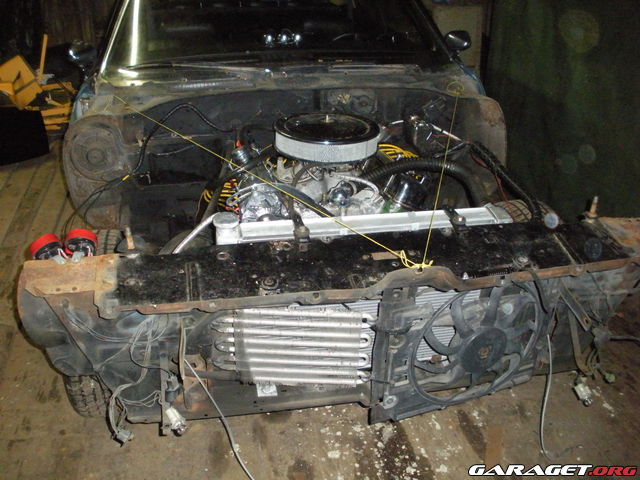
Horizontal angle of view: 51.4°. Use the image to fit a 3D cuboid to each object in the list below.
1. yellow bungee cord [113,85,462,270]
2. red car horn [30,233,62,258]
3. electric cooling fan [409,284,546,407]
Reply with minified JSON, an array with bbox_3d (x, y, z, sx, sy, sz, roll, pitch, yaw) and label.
[{"bbox_3d":[0.013,-0.268,2.111,1.385,0.162,1.272,-3,25,-10],"label":"yellow bungee cord"},{"bbox_3d":[-0.680,0.026,1.660,0.090,0.090,0.060,-17,55,-31],"label":"red car horn"},{"bbox_3d":[0.395,0.272,1.648,0.380,0.380,0.090,-8,31,-20],"label":"electric cooling fan"}]

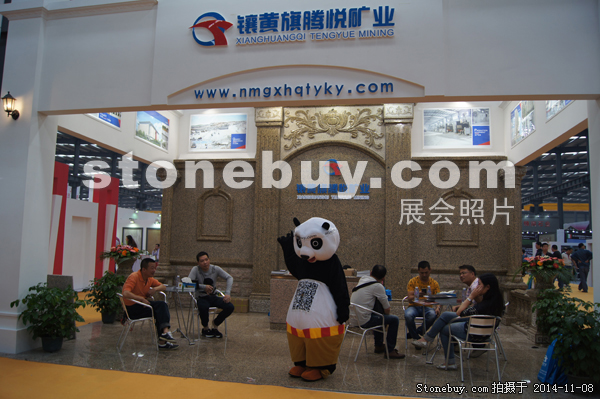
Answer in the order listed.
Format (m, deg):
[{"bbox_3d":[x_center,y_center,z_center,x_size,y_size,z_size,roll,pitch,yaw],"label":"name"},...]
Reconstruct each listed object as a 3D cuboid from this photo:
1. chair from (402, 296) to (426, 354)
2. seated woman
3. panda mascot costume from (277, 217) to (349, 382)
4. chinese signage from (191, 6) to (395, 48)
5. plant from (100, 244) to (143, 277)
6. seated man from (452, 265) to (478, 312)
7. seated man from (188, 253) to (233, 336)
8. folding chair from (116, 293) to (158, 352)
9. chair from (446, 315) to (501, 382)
[{"bbox_3d":[1.897,1.873,6.918,0.560,0.760,0.570,0,-5,14],"label":"chair"},{"bbox_3d":[1.952,1.517,5.545,0.980,1.210,0.500,0,-5,12],"label":"seated woman"},{"bbox_3d":[0.150,1.104,5.197,0.750,1.800,0.640,-1,-6,31],"label":"panda mascot costume"},{"bbox_3d":[-0.149,-2.084,5.351,2.470,0.450,0.060,1,-5,11],"label":"chinese signage"},{"bbox_3d":[-3.438,1.171,8.679,0.740,0.600,0.660,2,-5,-10],"label":"plant"},{"bbox_3d":[2.422,1.583,6.382,0.850,1.270,0.540,1,-5,0],"label":"seated man"},{"bbox_3d":[-1.372,1.472,7.157,0.660,1.320,0.780,2,-5,-9],"label":"seated man"},{"bbox_3d":[-2.342,1.756,6.497,0.570,0.760,0.560,3,-6,-20],"label":"folding chair"},{"bbox_3d":[2.050,1.698,5.302,0.560,0.740,0.550,2,-5,-3],"label":"chair"}]

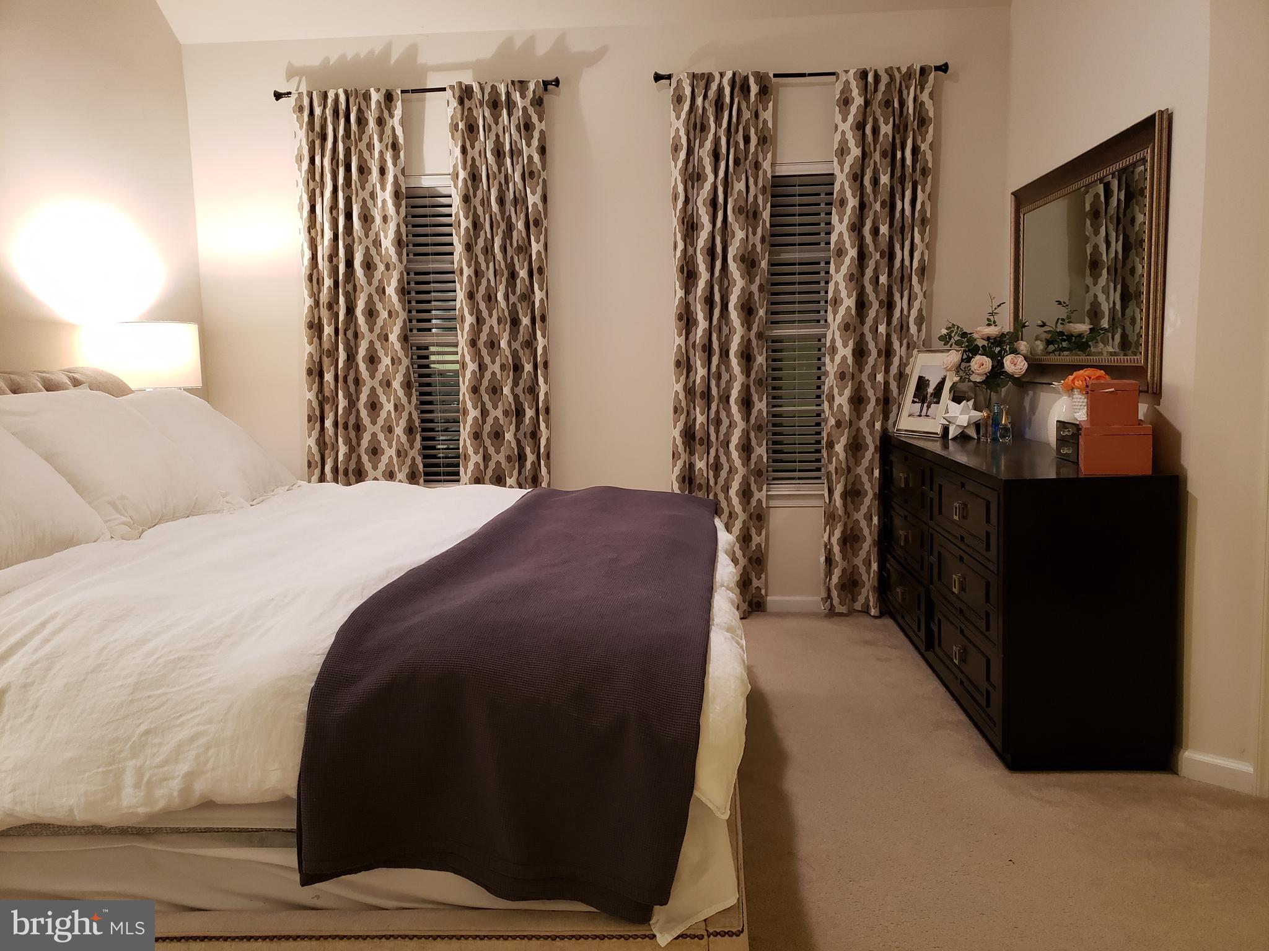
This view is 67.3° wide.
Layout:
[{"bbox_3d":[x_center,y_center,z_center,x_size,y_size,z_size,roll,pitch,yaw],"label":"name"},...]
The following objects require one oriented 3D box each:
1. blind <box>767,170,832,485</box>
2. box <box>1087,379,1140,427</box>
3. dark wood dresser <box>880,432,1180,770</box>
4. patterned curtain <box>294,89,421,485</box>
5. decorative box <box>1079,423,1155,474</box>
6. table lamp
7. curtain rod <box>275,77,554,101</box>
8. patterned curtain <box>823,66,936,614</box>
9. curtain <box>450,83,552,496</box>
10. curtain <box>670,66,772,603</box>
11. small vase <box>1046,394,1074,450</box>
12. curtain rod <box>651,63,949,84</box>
[{"bbox_3d":[0.743,-0.653,4.342,0.804,1.445,0.060,-1,7,4],"label":"blind"},{"bbox_3d":[1.397,-0.212,2.777,0.122,0.121,0.163,1,7,21],"label":"box"},{"bbox_3d":[1.314,0.326,3.466,0.472,0.824,1.654,-1,7,4],"label":"dark wood dresser"},{"bbox_3d":[-1.253,-0.515,4.371,0.537,2.408,0.125,-1,7,4],"label":"patterned curtain"},{"bbox_3d":[1.399,-0.081,2.775,0.175,0.139,0.216,1,7,21],"label":"decorative box"},{"bbox_3d":[-1.871,-0.219,3.658,0.402,0.720,0.402,-1,7,4],"label":"table lamp"},{"bbox_3d":[-0.966,-1.702,4.202,1.291,0.060,0.085,-1,7,4],"label":"curtain rod"},{"bbox_3d":[1.069,-0.551,4.215,0.468,2.396,0.125,-1,7,4],"label":"patterned curtain"},{"bbox_3d":[-0.587,-0.527,4.326,0.457,2.408,0.125,-1,7,4],"label":"curtain"},{"bbox_3d":[0.395,-0.544,4.260,0.460,2.405,0.125,-1,7,4],"label":"curtain"},{"bbox_3d":[1.484,-0.176,3.268,0.137,0.216,0.137,-1,7,4],"label":"small vase"},{"bbox_3d":[0.707,-1.729,4.089,1.254,0.060,0.085,-1,7,4],"label":"curtain rod"}]

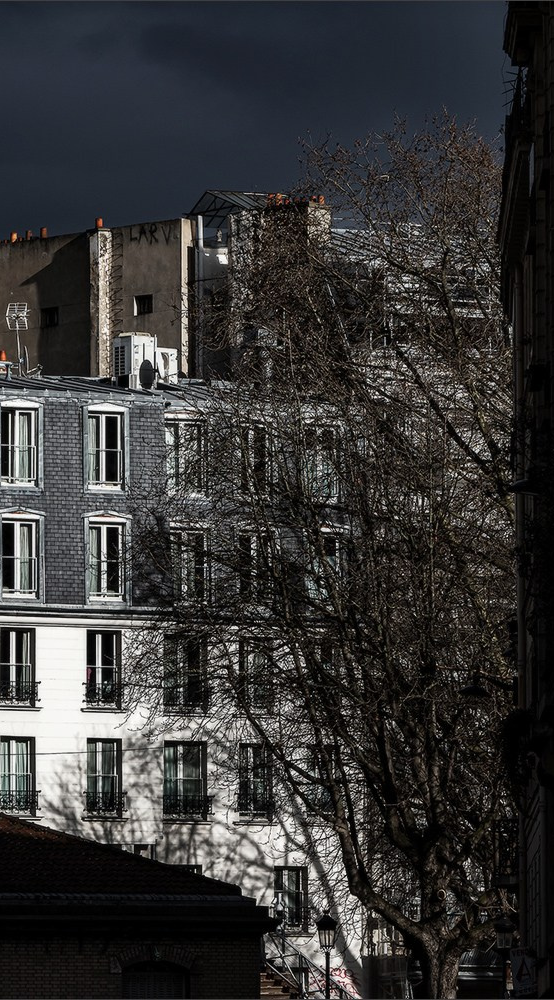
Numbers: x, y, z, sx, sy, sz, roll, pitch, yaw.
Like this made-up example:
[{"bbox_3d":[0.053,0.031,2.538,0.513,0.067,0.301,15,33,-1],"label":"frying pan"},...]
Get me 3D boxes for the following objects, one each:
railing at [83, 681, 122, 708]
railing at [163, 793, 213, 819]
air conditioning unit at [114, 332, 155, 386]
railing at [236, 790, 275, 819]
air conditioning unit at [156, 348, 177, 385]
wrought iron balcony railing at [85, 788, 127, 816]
[{"bbox_3d":[-4.430,5.008,200.329,1.240,0.660,0.150,2,-5,-31],"label":"railing"},{"bbox_3d":[-2.285,7.915,201.423,1.440,0.660,0.150,2,-5,-31],"label":"railing"},{"bbox_3d":[-3.727,-3.649,204.000,0.770,1.450,0.900,2,-5,-31],"label":"air conditioning unit"},{"bbox_3d":[-0.545,7.930,202.470,1.140,0.660,0.150,2,-5,-31],"label":"railing"},{"bbox_3d":[-3.069,-3.517,205.500,0.980,0.970,0.370,3,-5,-34],"label":"air conditioning unit"},{"bbox_3d":[-4.401,7.775,200.158,1.240,0.660,0.150,2,-5,-31],"label":"wrought iron balcony railing"}]

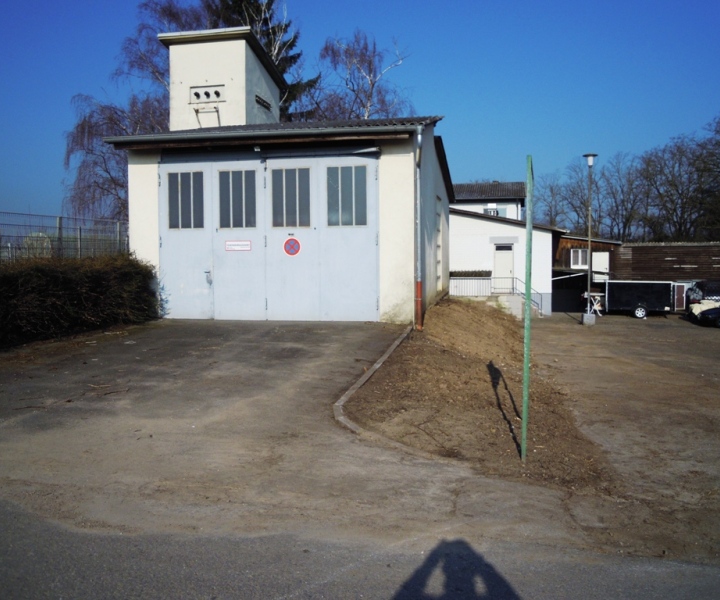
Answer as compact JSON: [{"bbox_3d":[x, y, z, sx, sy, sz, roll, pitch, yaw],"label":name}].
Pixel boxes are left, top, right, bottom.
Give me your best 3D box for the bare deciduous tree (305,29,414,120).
[{"bbox_3d":[-0.008,-6.926,32.729,5.497,13.183,5.497,0,2,0],"label":"bare deciduous tree"}]

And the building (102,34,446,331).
[{"bbox_3d":[-1.018,-3.442,20.673,7.430,7.320,12.900,0,3,11],"label":"building"}]

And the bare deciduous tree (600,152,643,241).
[{"bbox_3d":[22.448,-6.393,55.777,3.562,12.190,3.562,0,2,0],"label":"bare deciduous tree"}]

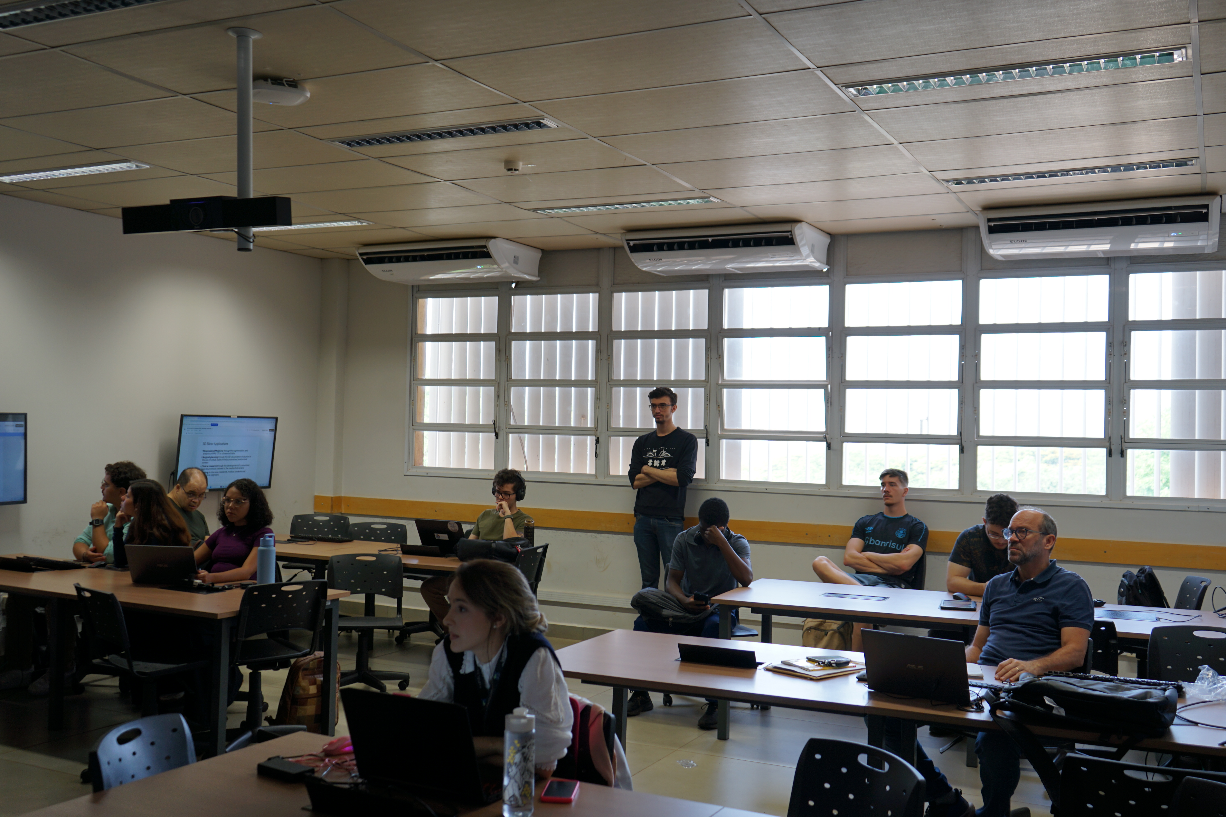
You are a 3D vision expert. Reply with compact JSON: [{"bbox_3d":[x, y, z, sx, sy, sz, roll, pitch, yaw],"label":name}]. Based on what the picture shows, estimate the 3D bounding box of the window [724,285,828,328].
[{"bbox_3d":[1.132,-0.700,8.072,0.787,0.301,0.040,1,-1,26],"label":"window"}]

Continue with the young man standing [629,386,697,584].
[{"bbox_3d":[0.332,0.790,7.993,0.470,1.886,0.320,1,-1,22],"label":"young man standing"}]

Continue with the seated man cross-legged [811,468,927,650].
[{"bbox_3d":[1.537,1.054,6.934,0.617,1.391,0.749,1,-1,29],"label":"seated man cross-legged"}]

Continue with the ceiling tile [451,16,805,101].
[{"bbox_3d":[0.046,-1.266,4.224,1.240,0.020,0.620,1,-1,27],"label":"ceiling tile"}]

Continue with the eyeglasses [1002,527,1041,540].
[{"bbox_3d":[1.648,0.495,4.603,0.145,0.046,0.142,1,-1,-28],"label":"eyeglasses"}]

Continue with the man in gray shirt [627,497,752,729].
[{"bbox_3d":[0.462,1.123,6.700,0.580,1.210,0.820,1,-1,19],"label":"man in gray shirt"}]

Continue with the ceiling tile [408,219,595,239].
[{"bbox_3d":[-0.783,-1.250,8.067,1.240,0.030,0.603,1,-1,26],"label":"ceiling tile"}]

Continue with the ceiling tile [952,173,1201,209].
[{"bbox_3d":[2.600,-1.202,6.449,1.240,0.030,0.603,1,-1,26],"label":"ceiling tile"}]

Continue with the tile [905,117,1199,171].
[{"bbox_3d":[2.000,-1.217,5.324,1.240,0.020,0.620,1,-1,27],"label":"tile"}]

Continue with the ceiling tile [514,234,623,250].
[{"bbox_3d":[-0.522,-1.239,8.639,1.240,0.020,0.584,1,-1,27],"label":"ceiling tile"}]

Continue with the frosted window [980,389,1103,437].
[{"bbox_3d":[2.701,0.032,7.303,0.763,0.317,0.040,1,-1,26],"label":"frosted window"}]

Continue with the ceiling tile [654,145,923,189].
[{"bbox_3d":[0.891,-1.232,5.878,1.250,0.020,0.620,1,0,26],"label":"ceiling tile"}]

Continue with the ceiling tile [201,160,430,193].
[{"bbox_3d":[-1.604,-1.257,6.342,1.235,0.020,0.610,1,-1,27],"label":"ceiling tile"}]

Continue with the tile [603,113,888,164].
[{"bbox_3d":[0.615,-1.242,5.318,1.250,0.020,0.620,1,0,26],"label":"tile"}]

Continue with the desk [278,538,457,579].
[{"bbox_3d":[-1.805,1.328,7.900,2.550,0.740,0.960,1,-1,26],"label":"desk"}]

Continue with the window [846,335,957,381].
[{"bbox_3d":[1.895,-0.330,7.596,0.739,0.302,0.030,1,-1,27],"label":"window"}]

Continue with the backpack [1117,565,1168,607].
[{"bbox_3d":[3.012,1.137,6.630,0.270,0.460,0.300,1,0,9],"label":"backpack"}]

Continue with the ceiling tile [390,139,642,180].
[{"bbox_3d":[-0.510,-1.280,5.913,1.240,0.030,0.603,1,-1,26],"label":"ceiling tile"}]

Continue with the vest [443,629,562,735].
[{"bbox_3d":[-0.302,0.812,3.130,0.330,0.420,0.230,1,9,14],"label":"vest"}]

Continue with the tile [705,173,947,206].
[{"bbox_3d":[1.168,-1.223,6.439,1.250,0.020,0.620,1,0,26],"label":"tile"}]

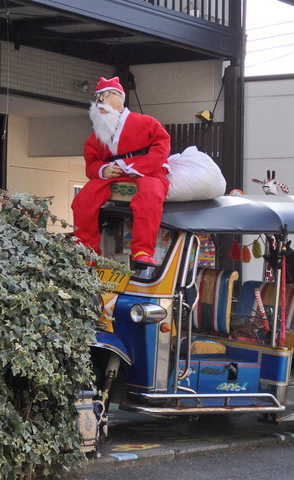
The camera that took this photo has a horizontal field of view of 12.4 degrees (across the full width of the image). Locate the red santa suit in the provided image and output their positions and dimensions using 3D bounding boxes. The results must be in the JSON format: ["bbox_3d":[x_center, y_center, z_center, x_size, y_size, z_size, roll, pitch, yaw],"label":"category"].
[{"bbox_3d":[-0.183,-0.397,9.310,0.620,1.050,0.600,0,-1,38],"label":"red santa suit"}]

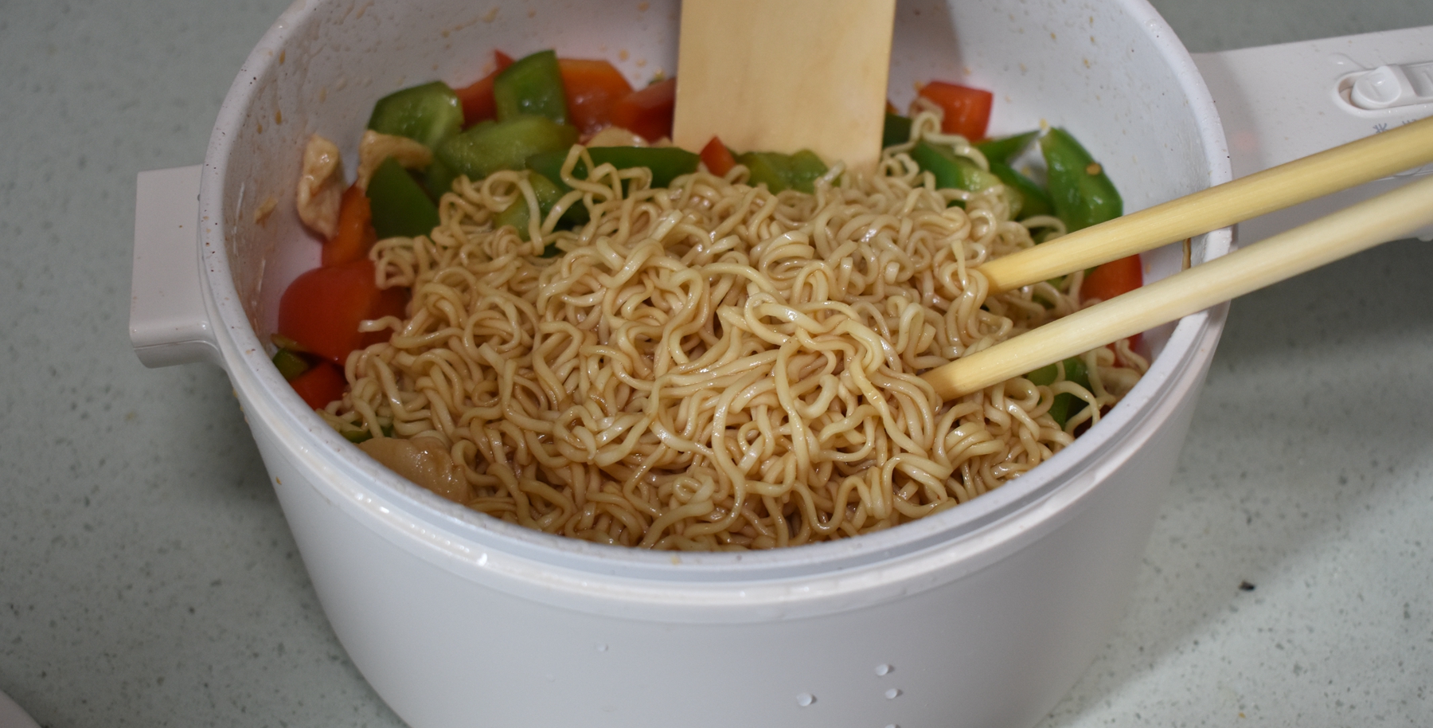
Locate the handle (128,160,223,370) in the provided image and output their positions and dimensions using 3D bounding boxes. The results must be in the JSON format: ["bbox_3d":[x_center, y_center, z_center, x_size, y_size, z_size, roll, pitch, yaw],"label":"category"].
[{"bbox_3d":[-0.099,-0.018,0.357,0.017,0.012,0.042,-8,50,-6],"label":"handle"}]

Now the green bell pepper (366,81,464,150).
[{"bbox_3d":[-0.066,-0.054,0.417,0.022,0.014,0.013,-25,53,-19],"label":"green bell pepper"}]

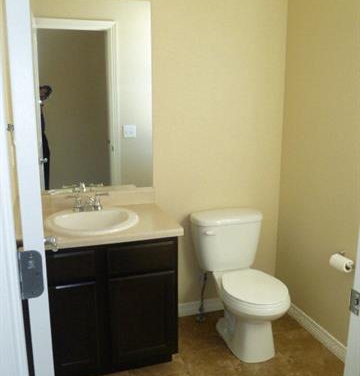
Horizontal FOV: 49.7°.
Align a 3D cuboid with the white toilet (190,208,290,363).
[{"bbox_3d":[0.363,0.558,2.266,0.437,0.722,0.692,-4,12,-19],"label":"white toilet"}]

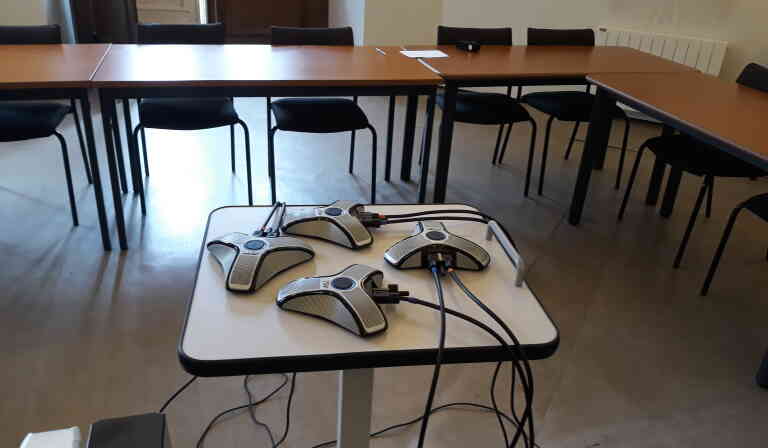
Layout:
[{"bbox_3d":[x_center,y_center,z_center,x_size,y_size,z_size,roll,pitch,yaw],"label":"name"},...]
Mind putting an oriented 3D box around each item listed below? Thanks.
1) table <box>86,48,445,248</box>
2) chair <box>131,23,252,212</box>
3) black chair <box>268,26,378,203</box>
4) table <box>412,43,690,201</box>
[{"bbox_3d":[-0.525,-0.401,2.851,1.396,0.746,0.671,-4,28,-15],"label":"table"},{"bbox_3d":[-0.968,-0.538,2.987,0.539,0.811,0.564,-3,28,-14],"label":"chair"},{"bbox_3d":[-0.334,-0.552,3.097,0.539,0.811,0.564,-3,28,-14],"label":"black chair"},{"bbox_3d":[0.834,-0.519,3.257,1.379,0.746,0.620,-4,28,-15],"label":"table"}]

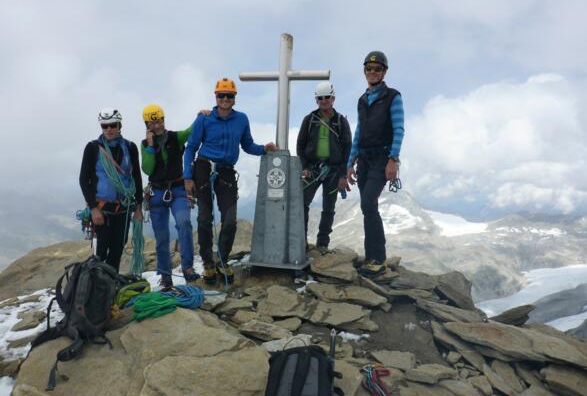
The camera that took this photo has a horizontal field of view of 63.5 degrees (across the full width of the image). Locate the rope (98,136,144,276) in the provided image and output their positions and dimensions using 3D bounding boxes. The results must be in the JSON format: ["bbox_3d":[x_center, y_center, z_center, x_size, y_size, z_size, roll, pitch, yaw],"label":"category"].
[{"bbox_3d":[-1.460,0.081,4.030,0.390,1.200,0.280,1,-1,-12],"label":"rope"}]

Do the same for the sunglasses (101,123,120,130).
[{"bbox_3d":[-1.554,-0.606,4.020,0.148,0.047,0.135,1,-1,0],"label":"sunglasses"}]

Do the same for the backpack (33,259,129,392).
[{"bbox_3d":[-1.425,0.756,3.220,0.440,0.620,0.420,11,-7,-40],"label":"backpack"}]

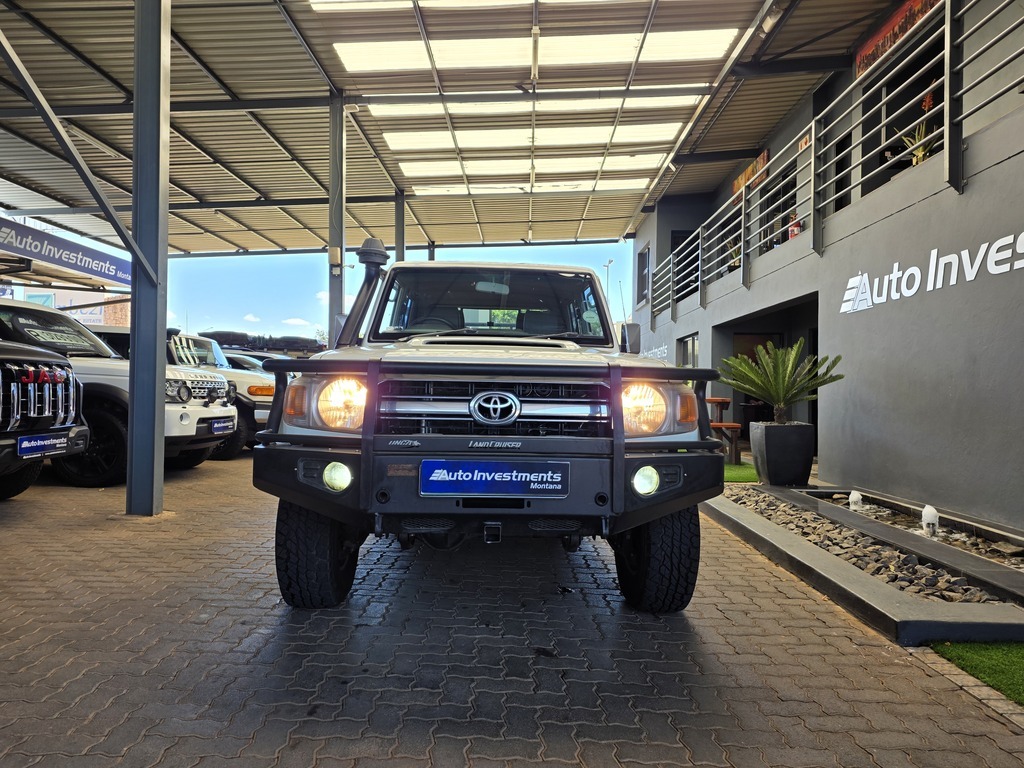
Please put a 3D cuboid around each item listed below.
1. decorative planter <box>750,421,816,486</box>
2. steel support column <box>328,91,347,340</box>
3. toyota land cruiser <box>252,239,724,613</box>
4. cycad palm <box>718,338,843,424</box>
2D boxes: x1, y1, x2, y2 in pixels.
[{"bbox_3d":[2.835,0.751,7.150,0.530,0.640,0.510,1,-1,1],"label":"decorative planter"},{"bbox_3d":[-2.937,-1.854,11.380,0.210,6.000,0.150,1,-1,1],"label":"steel support column"},{"bbox_3d":[-0.145,0.106,5.030,1.900,2.020,5.350,1,-1,-2],"label":"toyota land cruiser"},{"bbox_3d":[2.827,-0.026,7.150,1.300,0.910,1.250,1,-1,1],"label":"cycad palm"}]

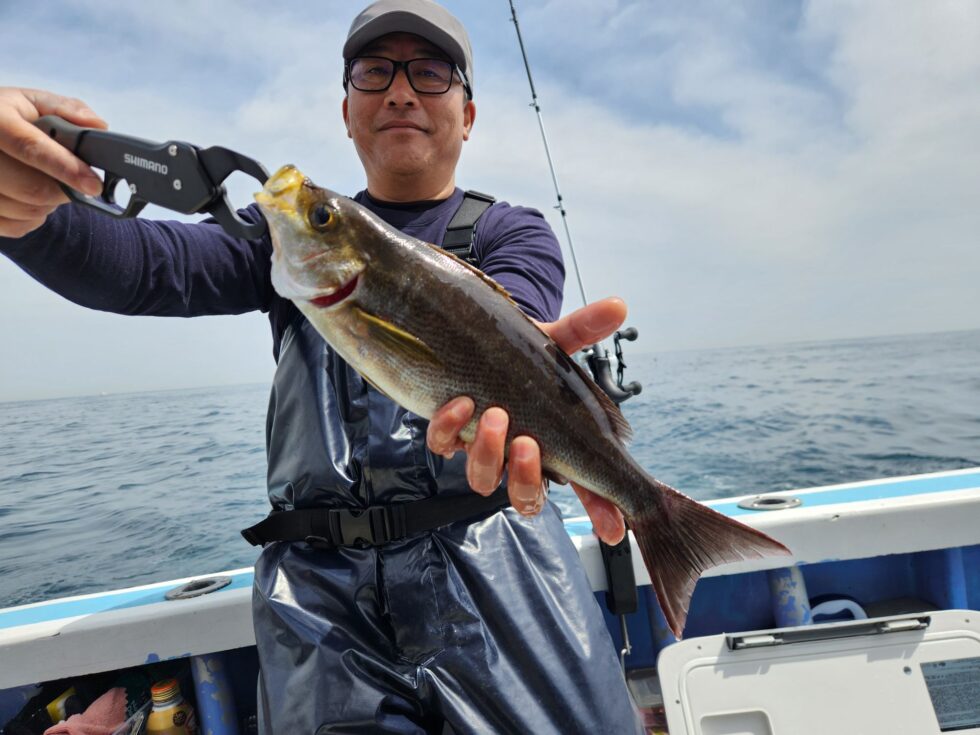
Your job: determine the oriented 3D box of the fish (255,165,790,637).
[{"bbox_3d":[0.012,0.016,0.435,0.425,0.100,0.060,41,3,3],"label":"fish"}]

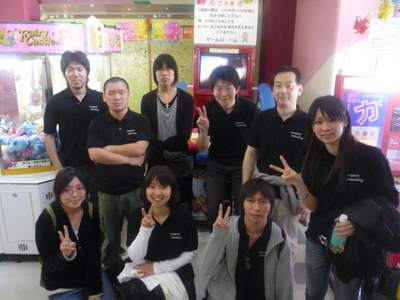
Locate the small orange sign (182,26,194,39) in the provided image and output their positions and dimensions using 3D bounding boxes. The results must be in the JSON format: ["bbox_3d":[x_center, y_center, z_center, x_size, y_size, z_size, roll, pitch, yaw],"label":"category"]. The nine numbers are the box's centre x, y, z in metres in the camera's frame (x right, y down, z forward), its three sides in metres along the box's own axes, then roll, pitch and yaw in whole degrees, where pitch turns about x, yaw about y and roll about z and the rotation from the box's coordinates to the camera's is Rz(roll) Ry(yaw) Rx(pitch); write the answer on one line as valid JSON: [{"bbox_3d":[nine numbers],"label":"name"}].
[{"bbox_3d":[-0.124,-1.271,3.750,0.115,0.120,0.010,0,15,0],"label":"small orange sign"}]

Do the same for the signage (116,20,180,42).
[{"bbox_3d":[-0.514,-1.207,3.550,0.630,0.200,0.020,1,16,0],"label":"signage"}]

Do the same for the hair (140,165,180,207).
[{"bbox_3d":[-0.228,0.205,2.000,0.210,0.225,0.210,-1,15,-4],"label":"hair"}]

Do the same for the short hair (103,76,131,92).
[{"bbox_3d":[-0.598,-0.461,2.500,0.188,0.145,0.200,-2,17,-8],"label":"short hair"}]

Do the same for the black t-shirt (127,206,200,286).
[{"bbox_3d":[-0.217,0.524,2.030,0.420,0.440,0.270,-1,17,-5],"label":"black t-shirt"}]

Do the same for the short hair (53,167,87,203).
[{"bbox_3d":[-0.742,0.200,1.980,0.185,0.200,0.205,-8,16,-27],"label":"short hair"}]

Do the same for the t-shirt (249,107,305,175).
[{"bbox_3d":[0.528,-0.003,2.250,0.450,0.560,0.270,3,17,8],"label":"t-shirt"}]

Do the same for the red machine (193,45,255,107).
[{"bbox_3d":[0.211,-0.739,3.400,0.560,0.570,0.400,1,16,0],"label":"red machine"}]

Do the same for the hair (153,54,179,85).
[{"bbox_3d":[-0.281,-0.651,2.830,0.208,0.250,0.220,0,16,-3],"label":"hair"}]

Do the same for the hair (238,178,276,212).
[{"bbox_3d":[0.327,0.261,1.970,0.195,0.190,0.210,2,15,9],"label":"hair"}]

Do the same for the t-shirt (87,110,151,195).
[{"bbox_3d":[-0.603,0.030,2.600,0.465,0.650,0.290,-2,17,-10],"label":"t-shirt"}]

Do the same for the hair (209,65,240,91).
[{"bbox_3d":[0.160,-0.468,2.270,0.190,0.165,0.205,2,25,7],"label":"hair"}]

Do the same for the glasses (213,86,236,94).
[{"bbox_3d":[0.158,-0.382,2.210,0.145,0.045,0.125,-2,26,13],"label":"glasses"}]

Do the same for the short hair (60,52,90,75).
[{"bbox_3d":[-0.905,-0.629,2.520,0.195,0.175,0.210,-6,16,-21],"label":"short hair"}]

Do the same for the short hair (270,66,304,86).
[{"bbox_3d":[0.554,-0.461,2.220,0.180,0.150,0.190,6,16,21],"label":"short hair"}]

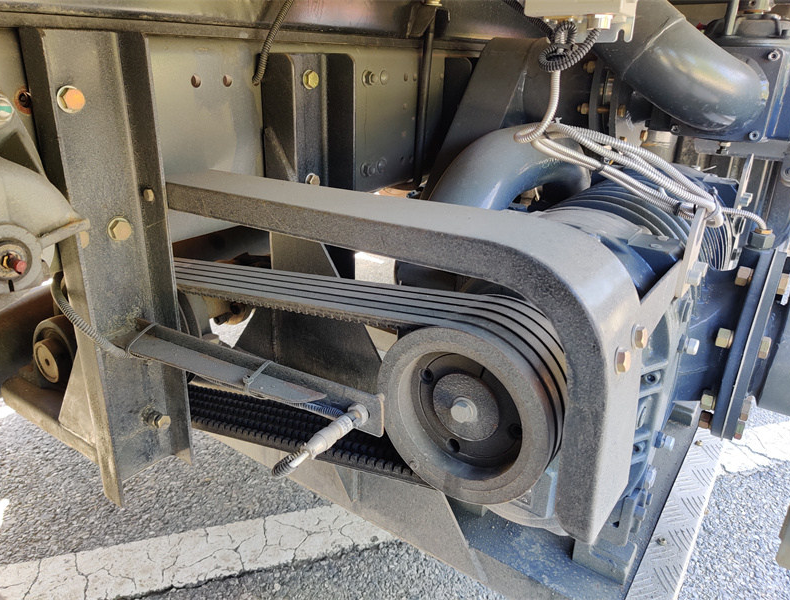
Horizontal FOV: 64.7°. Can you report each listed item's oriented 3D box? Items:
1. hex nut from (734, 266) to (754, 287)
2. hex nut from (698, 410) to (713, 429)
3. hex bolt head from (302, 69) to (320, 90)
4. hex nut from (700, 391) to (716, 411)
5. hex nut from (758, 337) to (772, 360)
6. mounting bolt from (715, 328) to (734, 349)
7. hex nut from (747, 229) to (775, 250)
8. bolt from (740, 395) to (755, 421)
[{"bbox_3d":[0.450,-0.031,0.804,0.015,0.025,0.025,16,25,30],"label":"hex nut"},{"bbox_3d":[0.442,0.169,0.887,0.015,0.025,0.025,16,25,30],"label":"hex nut"},{"bbox_3d":[-0.131,-0.352,0.997,0.012,0.029,0.029,16,25,30],"label":"hex bolt head"},{"bbox_3d":[0.408,0.131,0.816,0.015,0.025,0.025,16,25,30],"label":"hex nut"},{"bbox_3d":[0.449,0.058,0.758,0.011,0.027,0.026,16,25,30],"label":"hex nut"},{"bbox_3d":[0.412,0.048,0.780,0.015,0.025,0.025,16,25,30],"label":"mounting bolt"},{"bbox_3d":[0.485,-0.081,0.825,0.030,0.025,0.030,16,25,30],"label":"hex nut"},{"bbox_3d":[0.447,0.138,0.793,0.011,0.027,0.026,16,25,30],"label":"bolt"}]

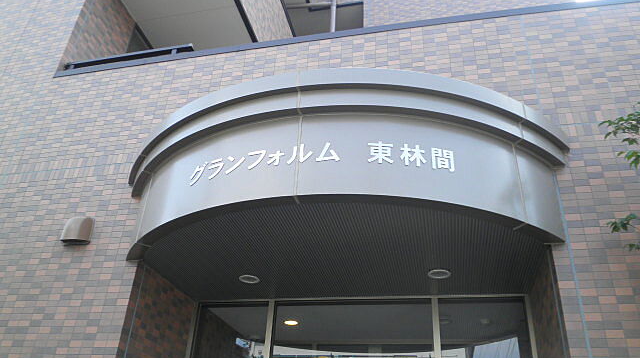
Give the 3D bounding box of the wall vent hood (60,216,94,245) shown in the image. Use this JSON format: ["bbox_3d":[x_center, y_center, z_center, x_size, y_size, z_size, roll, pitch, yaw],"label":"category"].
[{"bbox_3d":[-2.007,0.406,3.950,0.246,0.247,0.122,-4,-29,12],"label":"wall vent hood"}]

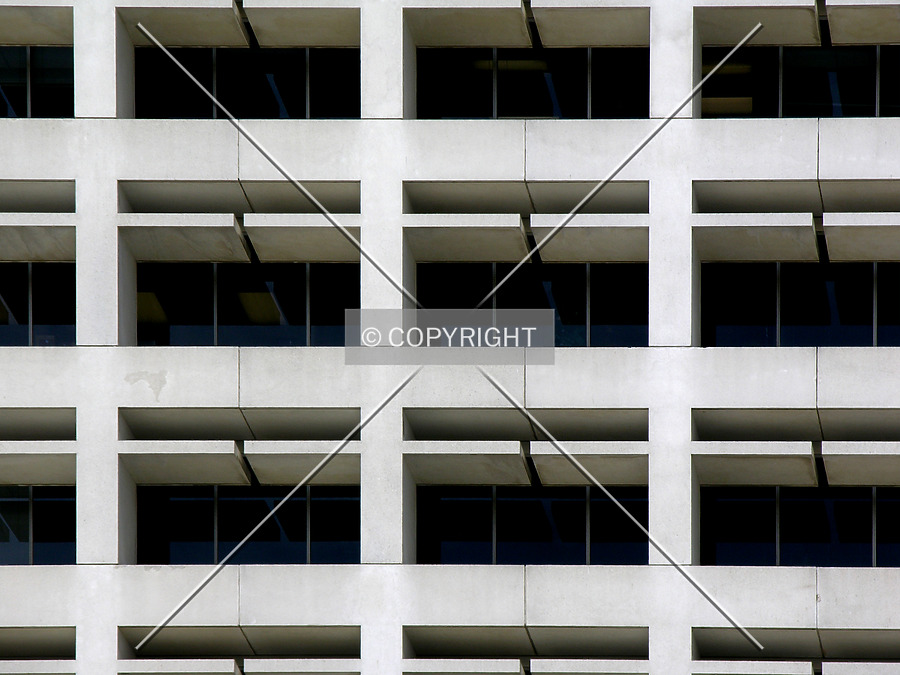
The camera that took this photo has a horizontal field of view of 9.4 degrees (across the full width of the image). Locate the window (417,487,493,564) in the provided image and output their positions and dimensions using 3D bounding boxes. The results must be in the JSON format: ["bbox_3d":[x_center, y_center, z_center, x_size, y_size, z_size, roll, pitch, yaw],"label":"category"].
[{"bbox_3d":[0.082,3.081,89.009,1.255,1.343,0.100,0,-9,2],"label":"window"}]

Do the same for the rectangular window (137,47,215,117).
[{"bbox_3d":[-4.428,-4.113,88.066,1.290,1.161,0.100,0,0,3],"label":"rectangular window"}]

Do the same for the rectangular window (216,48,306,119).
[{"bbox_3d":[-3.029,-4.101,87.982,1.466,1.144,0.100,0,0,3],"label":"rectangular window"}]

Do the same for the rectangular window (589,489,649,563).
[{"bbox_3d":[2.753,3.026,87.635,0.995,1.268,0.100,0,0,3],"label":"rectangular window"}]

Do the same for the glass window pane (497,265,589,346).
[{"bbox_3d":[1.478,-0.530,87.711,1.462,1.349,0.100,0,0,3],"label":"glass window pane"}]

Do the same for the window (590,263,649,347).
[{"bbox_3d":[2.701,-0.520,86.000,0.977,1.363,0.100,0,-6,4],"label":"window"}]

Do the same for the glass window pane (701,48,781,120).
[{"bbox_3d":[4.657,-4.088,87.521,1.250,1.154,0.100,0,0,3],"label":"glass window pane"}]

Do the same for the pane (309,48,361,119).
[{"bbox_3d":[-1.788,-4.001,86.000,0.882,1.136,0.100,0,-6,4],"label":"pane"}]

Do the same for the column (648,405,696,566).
[{"bbox_3d":[3.523,2.381,87.239,0.703,2.556,0.900,0,0,3],"label":"column"}]

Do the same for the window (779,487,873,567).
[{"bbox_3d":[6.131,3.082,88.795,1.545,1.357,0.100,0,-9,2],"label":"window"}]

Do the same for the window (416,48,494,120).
[{"bbox_3d":[0.083,-4.169,90.157,1.271,1.276,0.100,0,-9,2],"label":"window"}]

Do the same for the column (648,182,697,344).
[{"bbox_3d":[3.480,-1.189,85.400,0.680,2.659,0.850,0,-6,4],"label":"column"}]

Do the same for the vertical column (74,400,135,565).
[{"bbox_3d":[-5.388,2.284,85.400,0.680,2.534,0.850,0,-6,4],"label":"vertical column"}]

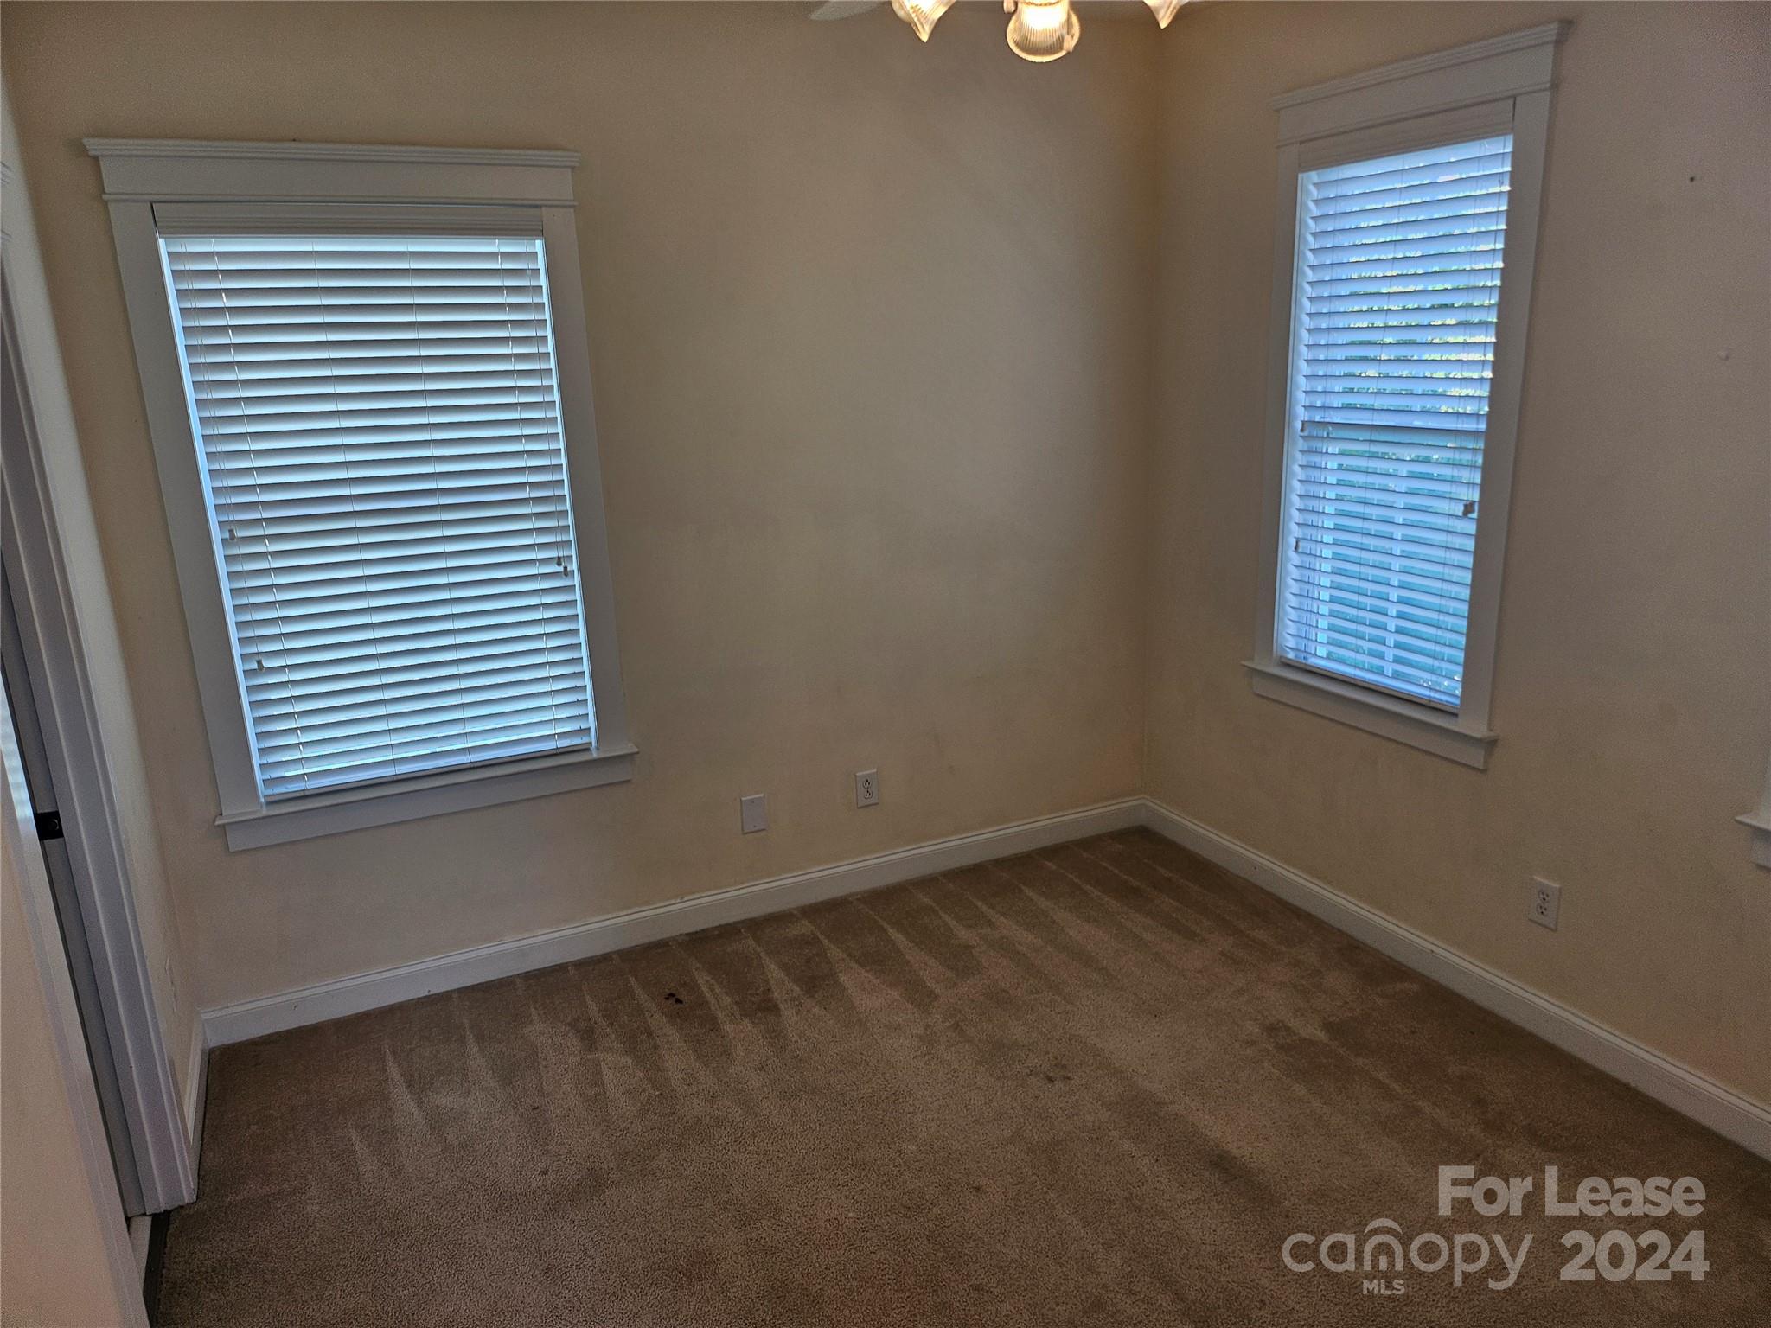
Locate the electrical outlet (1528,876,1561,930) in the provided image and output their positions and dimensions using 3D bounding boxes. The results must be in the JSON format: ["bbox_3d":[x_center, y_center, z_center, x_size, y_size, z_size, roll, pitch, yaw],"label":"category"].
[{"bbox_3d":[1.680,0.612,3.135,0.010,0.123,0.079,-9,16,-24],"label":"electrical outlet"}]

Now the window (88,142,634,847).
[{"bbox_3d":[-1.296,-0.428,3.287,1.120,1.765,0.090,-9,16,-24],"label":"window"}]

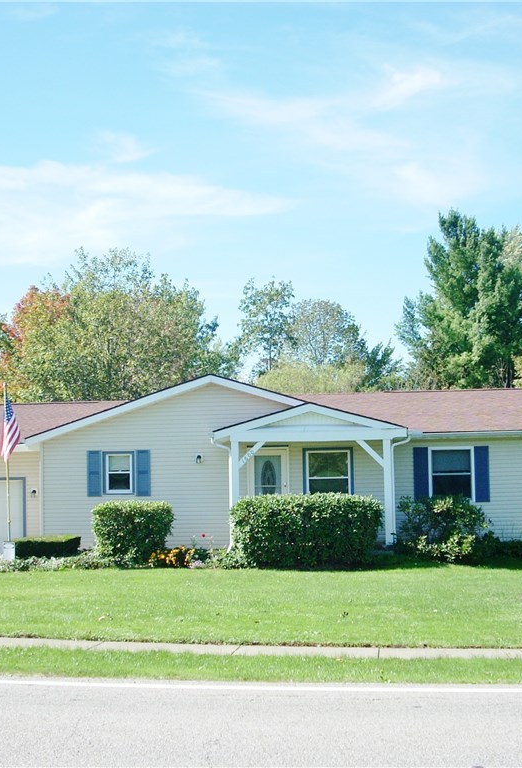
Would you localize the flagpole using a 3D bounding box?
[{"bbox_3d":[-5.948,1.925,25.700,0.060,3.876,0.060,-2,0,9],"label":"flagpole"}]

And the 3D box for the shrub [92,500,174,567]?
[{"bbox_3d":[-3.025,3.495,25.640,1.798,1.476,1.600,-2,-5,7],"label":"shrub"}]

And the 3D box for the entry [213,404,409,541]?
[{"bbox_3d":[1.254,2.188,26.067,4.559,3.347,1.650,-2,-5,7],"label":"entry"}]

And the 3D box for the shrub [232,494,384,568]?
[{"bbox_3d":[0.997,3.234,24.225,3.408,1.615,1.300,-2,-5,7],"label":"shrub"}]

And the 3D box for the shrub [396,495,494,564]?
[{"bbox_3d":[4.326,3.430,25.800,2.250,1.620,1.700,-2,-4,9],"label":"shrub"}]

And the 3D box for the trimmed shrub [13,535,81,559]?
[{"bbox_3d":[-5.104,4.004,26.225,1.351,0.635,1.150,-2,-5,7],"label":"trimmed shrub"}]

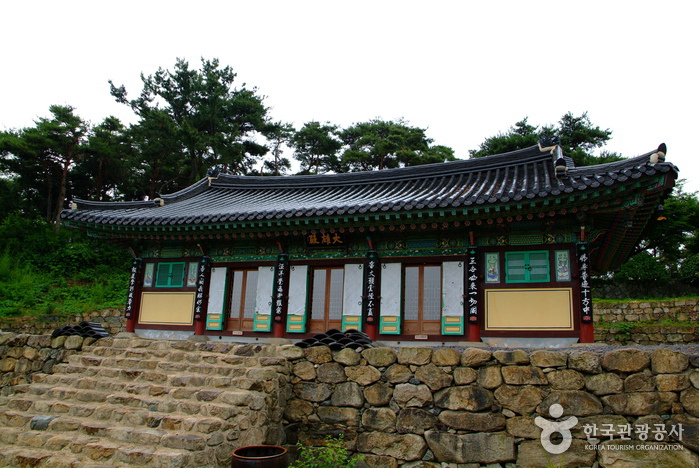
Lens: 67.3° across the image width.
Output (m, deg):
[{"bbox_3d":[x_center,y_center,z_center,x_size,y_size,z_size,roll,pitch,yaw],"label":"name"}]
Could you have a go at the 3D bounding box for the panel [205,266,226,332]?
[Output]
[{"bbox_3d":[-4.263,2.092,16.873,0.583,2.000,0.070,-3,-13,20],"label":"panel"}]

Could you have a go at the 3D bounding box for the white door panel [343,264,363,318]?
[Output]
[{"bbox_3d":[0.133,1.641,15.354,0.593,1.505,0.070,-3,-13,20],"label":"white door panel"}]

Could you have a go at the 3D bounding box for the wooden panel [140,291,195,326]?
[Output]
[{"bbox_3d":[-6.077,2.480,17.484,2.177,1.073,0.070,-3,-13,20],"label":"wooden panel"}]

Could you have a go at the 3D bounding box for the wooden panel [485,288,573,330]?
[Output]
[{"bbox_3d":[4.641,1.967,13.642,2.177,1.073,0.070,-3,-13,20],"label":"wooden panel"}]

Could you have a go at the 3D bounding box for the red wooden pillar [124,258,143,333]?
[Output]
[{"bbox_3d":[-7.425,2.110,18.048,0.280,2.518,0.290,-3,-13,20],"label":"red wooden pillar"}]

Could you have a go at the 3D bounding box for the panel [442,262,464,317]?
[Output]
[{"bbox_3d":[2.835,1.512,14.385,0.583,1.505,0.070,-3,-13,20],"label":"panel"}]

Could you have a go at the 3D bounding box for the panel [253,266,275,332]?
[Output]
[{"bbox_3d":[-2.620,2.014,16.283,0.588,2.000,0.070,-3,-13,20],"label":"panel"}]

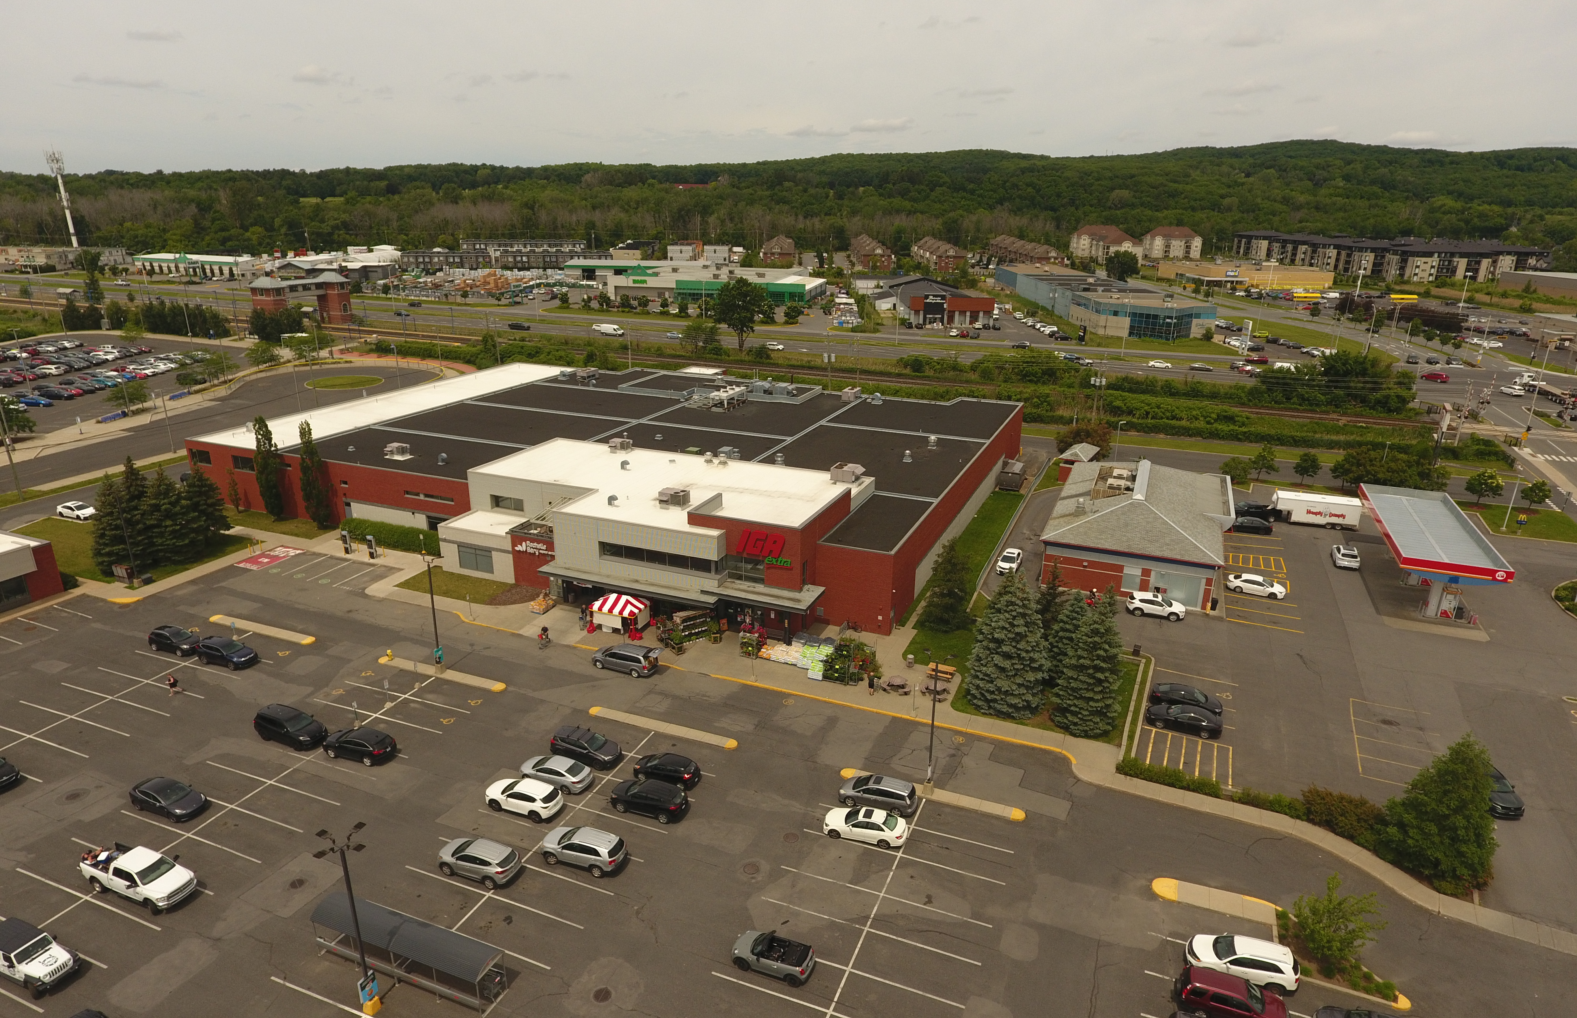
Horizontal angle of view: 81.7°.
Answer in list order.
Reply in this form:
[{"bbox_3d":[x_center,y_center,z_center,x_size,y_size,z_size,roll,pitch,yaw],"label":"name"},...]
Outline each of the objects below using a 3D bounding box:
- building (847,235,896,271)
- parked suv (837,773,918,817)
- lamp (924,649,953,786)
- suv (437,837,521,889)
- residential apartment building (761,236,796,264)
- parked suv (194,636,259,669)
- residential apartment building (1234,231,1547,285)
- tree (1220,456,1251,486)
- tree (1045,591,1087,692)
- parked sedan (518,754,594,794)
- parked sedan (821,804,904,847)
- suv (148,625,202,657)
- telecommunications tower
[{"bbox_3d":[42.420,-131.158,469.172,15.000,14.500,35.000,-2,19,-7],"label":"building"},{"bbox_3d":[5.168,16.358,52.614,4.610,1.630,1.755,8,20,21],"label":"parked suv"},{"bbox_3d":[8.318,12.008,51.724,1.850,8.600,0.600,8,20,21],"label":"lamp"},{"bbox_3d":[-15.903,17.971,46.863,4.480,1.650,1.850,7,20,20],"label":"suv"},{"bbox_3d":[-4.387,-141.764,503.096,18.000,13.000,36.000,0,19,0],"label":"residential apartment building"},{"bbox_3d":[-41.663,10.622,67.580,4.520,1.660,1.820,7,20,18],"label":"parked suv"},{"bbox_3d":[322.114,-140.621,502.616,62.000,16.000,190.000,0,19,0],"label":"residential apartment building"},{"bbox_3d":[54.502,-4.822,110.806,3.400,3.500,3.400,7,20,22],"label":"tree"},{"bbox_3d":[20.341,8.966,64.970,3.700,6.800,3.700,7,20,22],"label":"tree"},{"bbox_3d":[-13.811,15.517,53.892,4.620,1.450,1.810,8,20,20],"label":"parked sedan"},{"bbox_3d":[4.241,17.329,49.995,4.600,1.450,1.770,7,20,17],"label":"parked sedan"},{"bbox_3d":[-46.718,9.957,69.528,4.340,1.620,1.810,7,20,19],"label":"suv"},{"bbox_3d":[-355.536,-147.777,449.274,7.500,55.000,7.500,-13,23,-35],"label":"telecommunications tower"}]

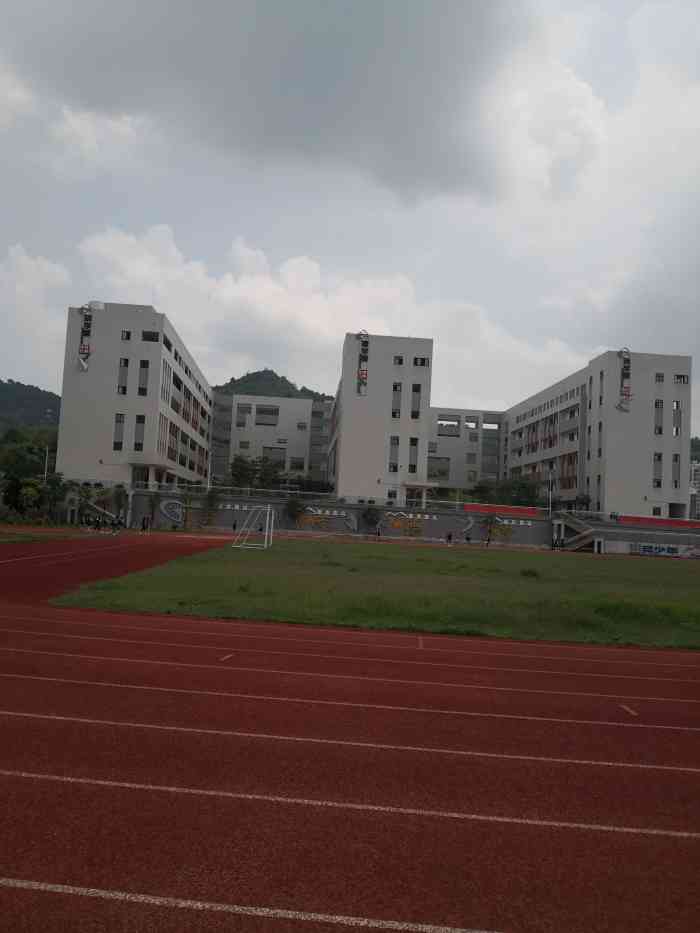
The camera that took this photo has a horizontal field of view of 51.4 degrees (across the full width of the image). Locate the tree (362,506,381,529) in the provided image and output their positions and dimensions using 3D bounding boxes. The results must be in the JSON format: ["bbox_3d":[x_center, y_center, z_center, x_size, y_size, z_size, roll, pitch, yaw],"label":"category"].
[{"bbox_3d":[2.453,5.929,83.189,1.852,2.715,1.852,3,-5,-4],"label":"tree"}]

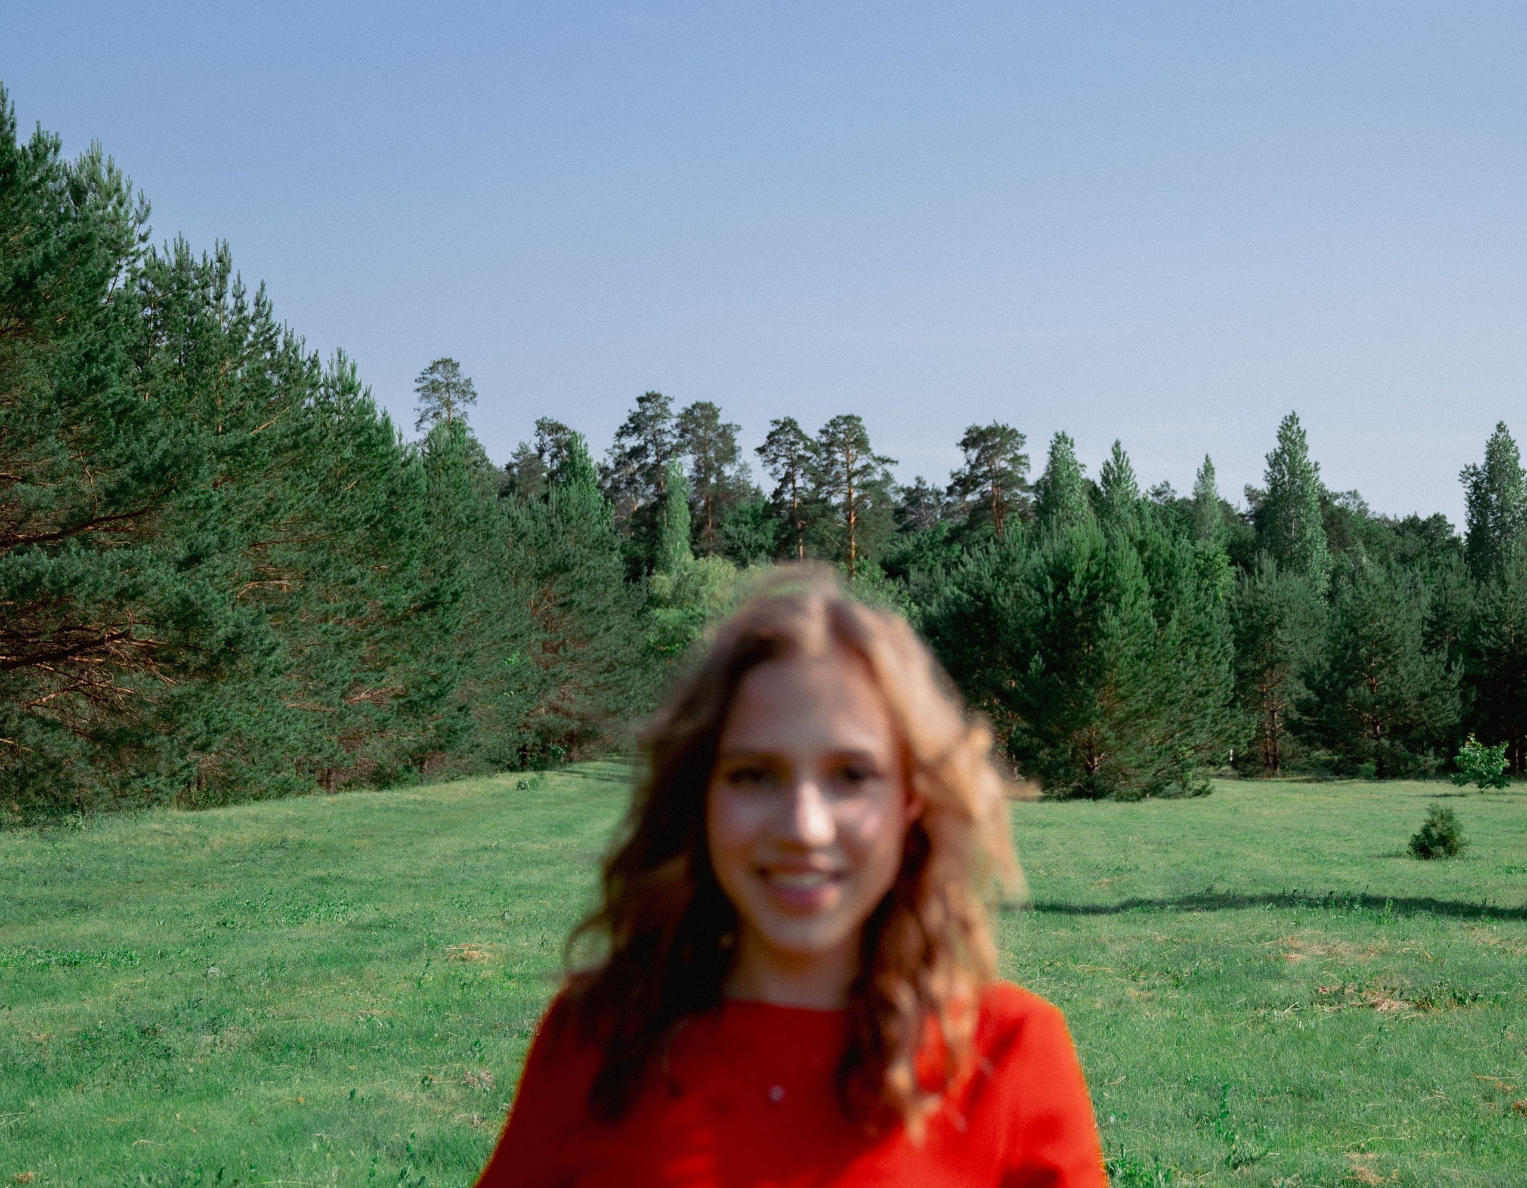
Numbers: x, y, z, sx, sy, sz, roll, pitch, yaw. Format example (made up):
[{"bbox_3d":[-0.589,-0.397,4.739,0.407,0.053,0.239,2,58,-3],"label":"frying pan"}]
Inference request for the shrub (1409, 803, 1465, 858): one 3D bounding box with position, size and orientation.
[{"bbox_3d":[7.460,2.620,31.000,0.620,0.630,0.600,0,-3,0],"label":"shrub"}]

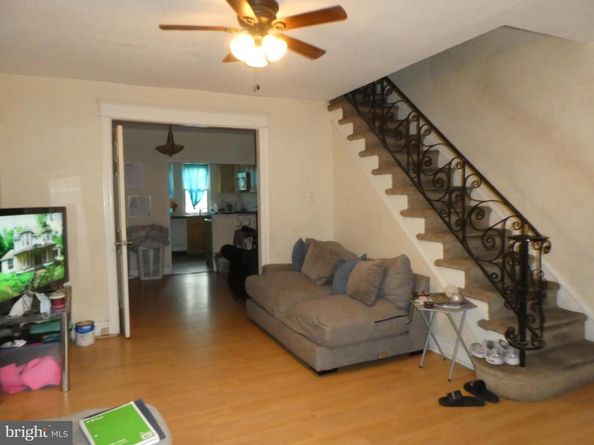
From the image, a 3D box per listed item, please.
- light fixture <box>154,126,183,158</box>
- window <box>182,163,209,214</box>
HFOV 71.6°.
[{"bbox_3d":[-1.754,-1.145,5.684,0.390,0.470,0.390,-2,4,-24],"label":"light fixture"},{"bbox_3d":[-2.413,-0.824,9.915,0.650,1.280,0.120,-2,4,-24],"label":"window"}]

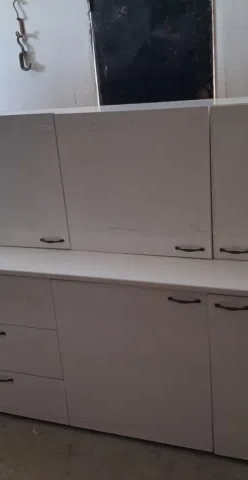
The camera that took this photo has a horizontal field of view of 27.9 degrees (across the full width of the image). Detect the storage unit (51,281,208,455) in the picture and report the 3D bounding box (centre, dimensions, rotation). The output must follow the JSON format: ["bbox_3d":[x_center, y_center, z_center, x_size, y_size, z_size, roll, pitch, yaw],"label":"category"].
[{"bbox_3d":[0.130,0.432,2.277,0.650,0.722,0.557,3,20,21],"label":"storage unit"}]

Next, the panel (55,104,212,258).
[{"bbox_3d":[0.040,-0.221,2.003,0.630,0.584,0.024,3,20,21],"label":"panel"}]

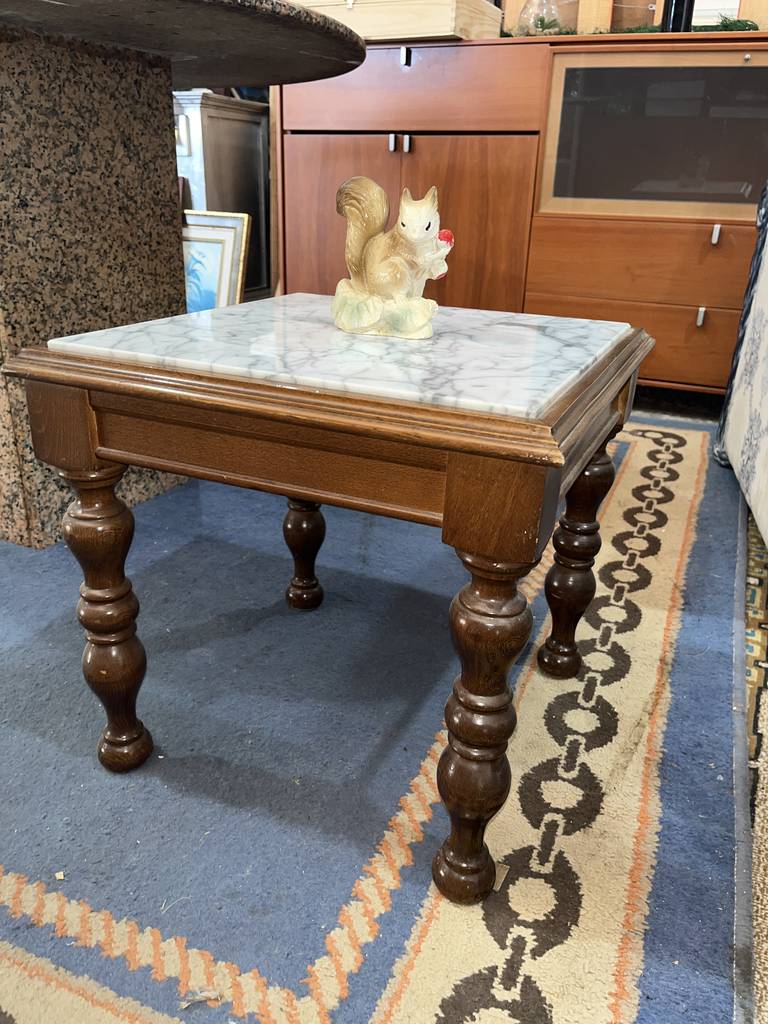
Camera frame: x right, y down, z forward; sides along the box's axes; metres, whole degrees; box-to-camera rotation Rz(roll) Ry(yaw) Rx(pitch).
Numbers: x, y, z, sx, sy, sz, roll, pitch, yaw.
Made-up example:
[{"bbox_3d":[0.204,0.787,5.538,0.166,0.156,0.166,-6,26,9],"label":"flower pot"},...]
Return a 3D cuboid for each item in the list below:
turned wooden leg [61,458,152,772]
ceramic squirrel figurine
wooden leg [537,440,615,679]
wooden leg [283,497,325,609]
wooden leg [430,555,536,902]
[{"bbox_3d":[-0.254,0.104,0.715,0.059,0.335,0.059,12,25,22],"label":"turned wooden leg"},{"bbox_3d":[0.012,-0.229,0.694,0.106,0.130,0.060,14,25,25],"label":"ceramic squirrel figurine"},{"bbox_3d":[0.221,0.049,0.889,0.059,0.335,0.059,12,25,22],"label":"wooden leg"},{"bbox_3d":[-0.105,-0.019,1.020,0.059,0.335,0.059,12,25,22],"label":"wooden leg"},{"bbox_3d":[0.072,0.172,0.584,0.059,0.335,0.059,12,25,22],"label":"wooden leg"}]

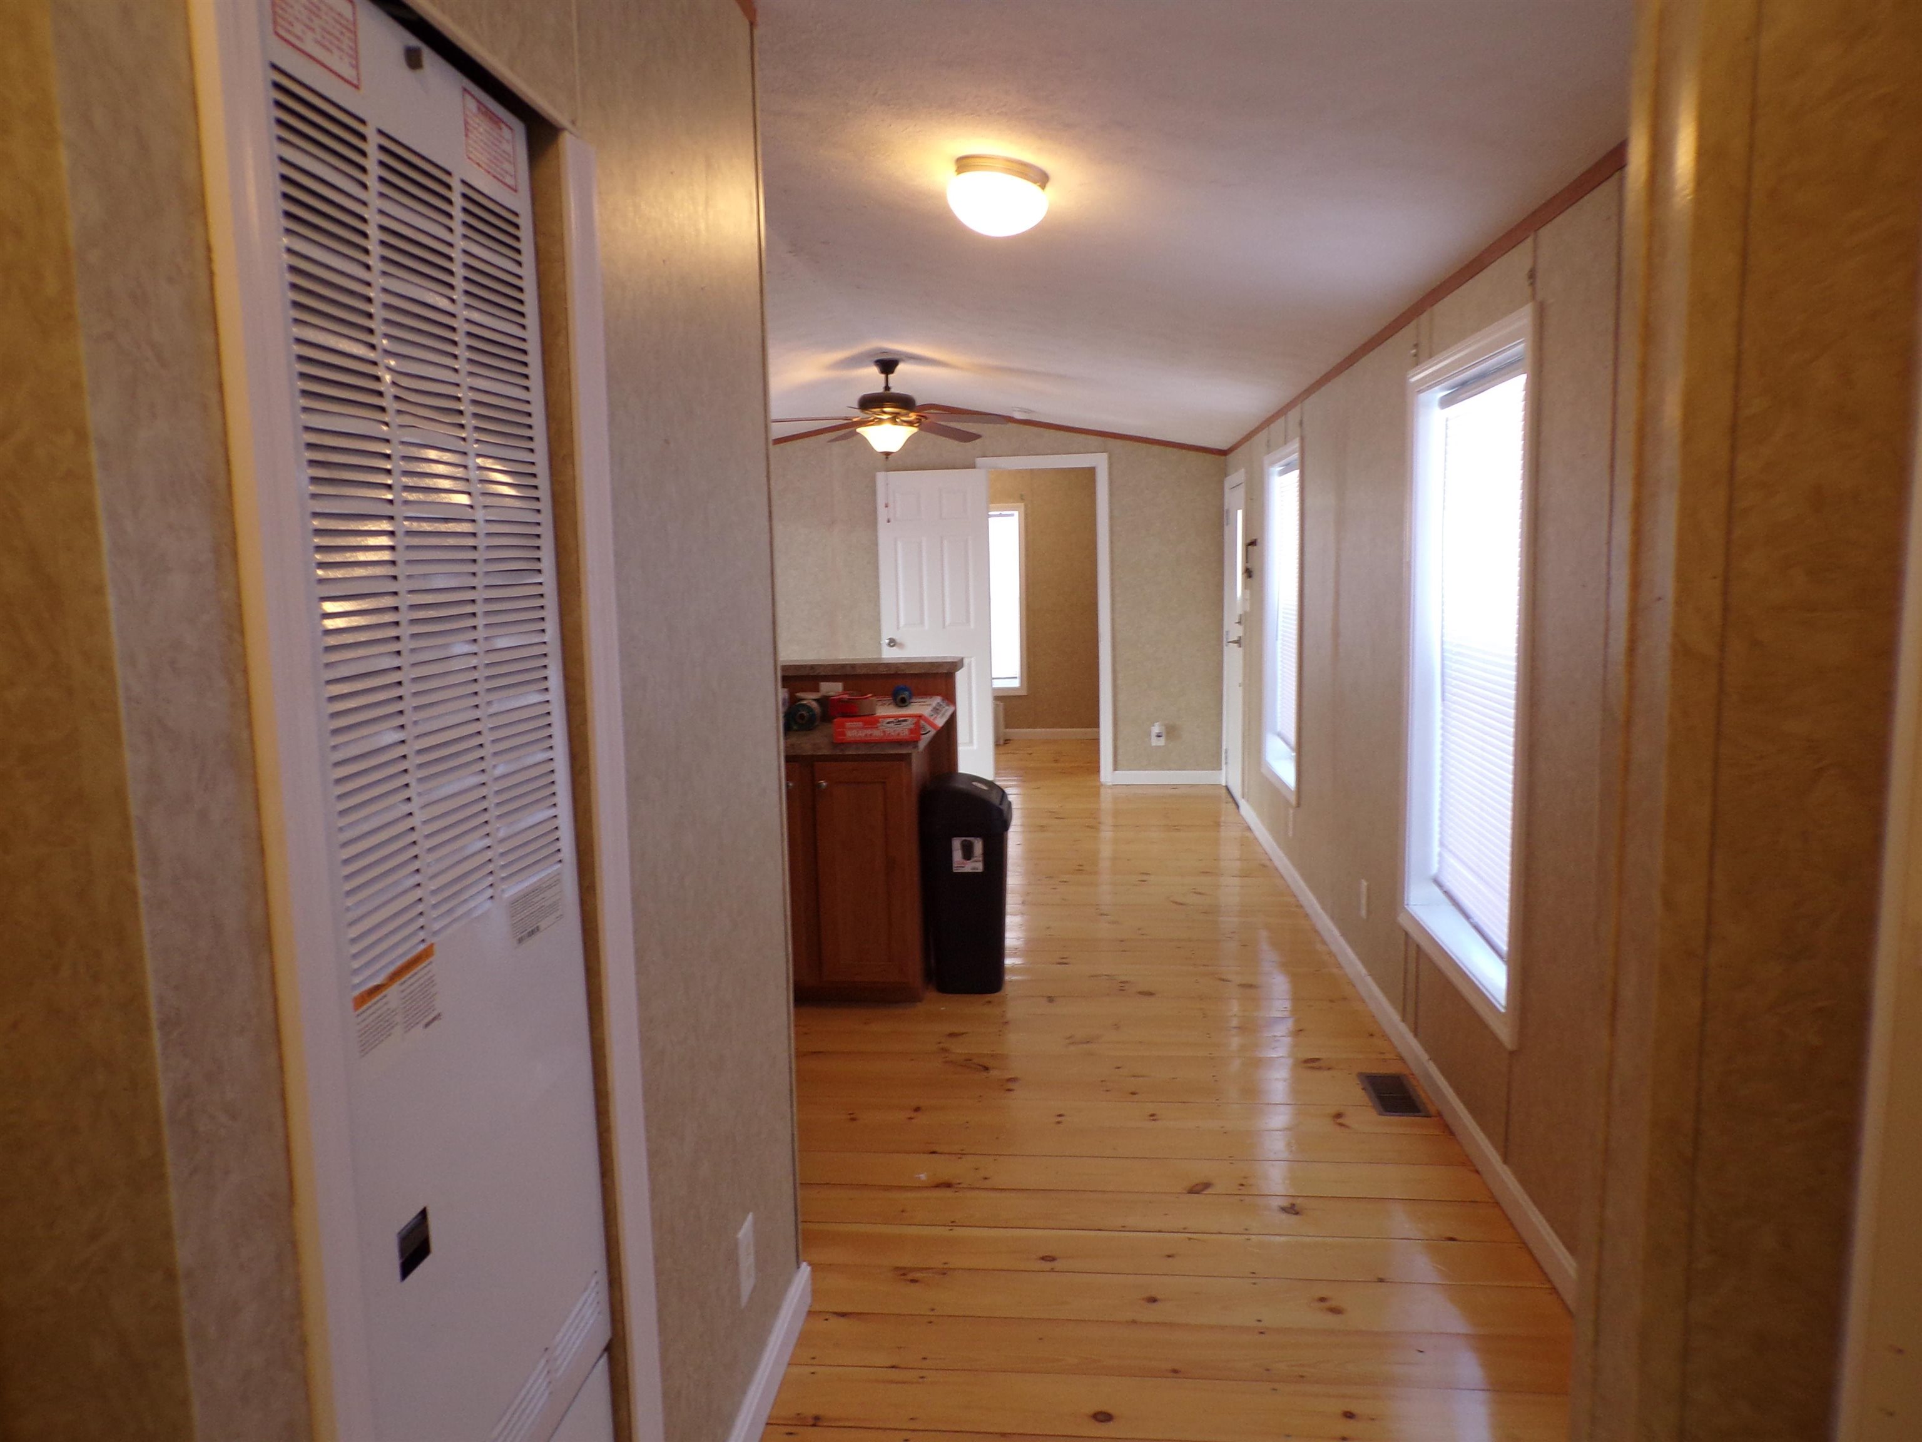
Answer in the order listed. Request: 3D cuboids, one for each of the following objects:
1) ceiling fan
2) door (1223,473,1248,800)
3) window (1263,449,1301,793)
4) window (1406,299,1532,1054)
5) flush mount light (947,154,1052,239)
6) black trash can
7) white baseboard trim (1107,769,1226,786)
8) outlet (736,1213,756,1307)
[{"bbox_3d":[-0.365,-1.556,6.639,1.280,0.470,1.280,-1,7,5],"label":"ceiling fan"},{"bbox_3d":[1.645,-0.471,7.892,0.060,1.907,0.954,-1,7,5],"label":"door"},{"bbox_3d":[1.498,-0.459,6.121,0.100,1.532,1.048,-1,7,5],"label":"window"},{"bbox_3d":[1.251,-0.132,3.289,0.100,1.546,1.004,-1,7,5],"label":"window"},{"bbox_3d":[0.085,-1.172,3.009,0.240,0.140,0.240,10,7,4],"label":"flush mount light"},{"bbox_3d":[0.035,0.559,4.663,0.309,0.704,0.405,-1,7,5],"label":"black trash can"},{"bbox_3d":[1.339,0.376,8.646,0.738,0.092,0.016,-1,7,5],"label":"white baseboard trim"},{"bbox_3d":[-0.352,0.890,2.201,0.010,0.123,0.080,-1,7,6],"label":"outlet"}]

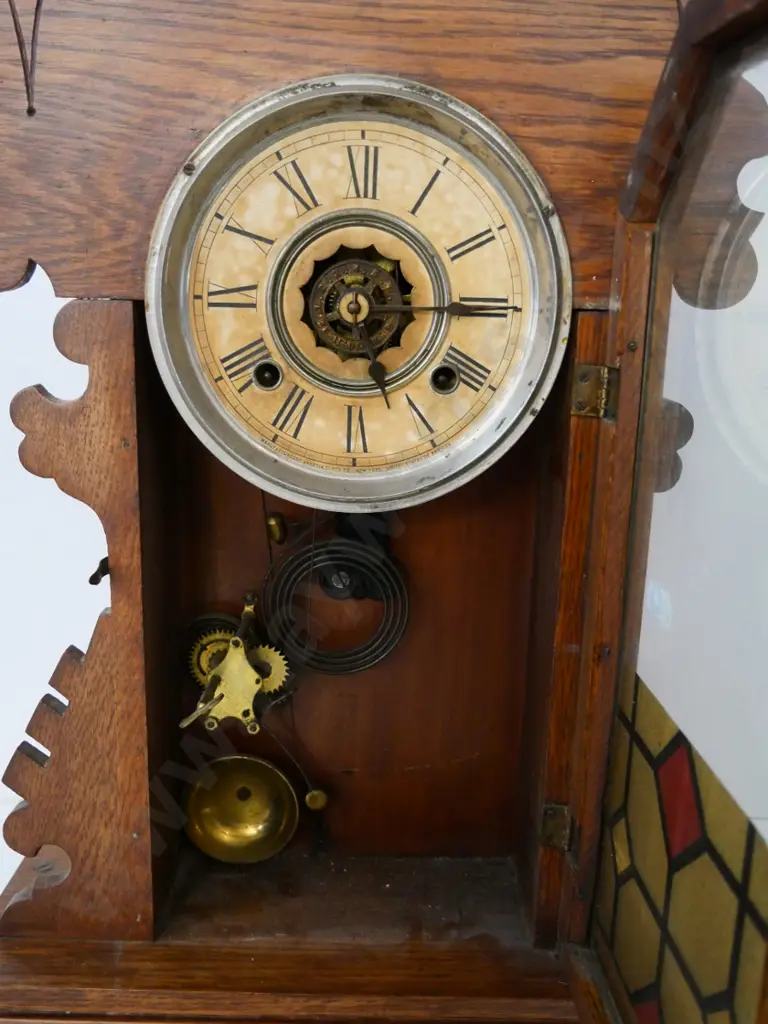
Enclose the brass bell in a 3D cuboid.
[{"bbox_3d":[-0.065,0.135,0.468,0.052,0.052,0.018,1,7,-1],"label":"brass bell"}]

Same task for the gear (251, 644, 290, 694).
[{"bbox_3d":[-0.052,0.069,0.437,0.023,0.023,0.003,1,14,-1],"label":"gear"}]

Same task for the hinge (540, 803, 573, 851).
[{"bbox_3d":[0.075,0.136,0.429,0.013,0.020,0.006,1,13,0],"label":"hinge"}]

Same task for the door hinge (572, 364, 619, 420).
[{"bbox_3d":[0.081,-0.046,0.386,0.016,0.020,0.008,1,13,0],"label":"door hinge"}]

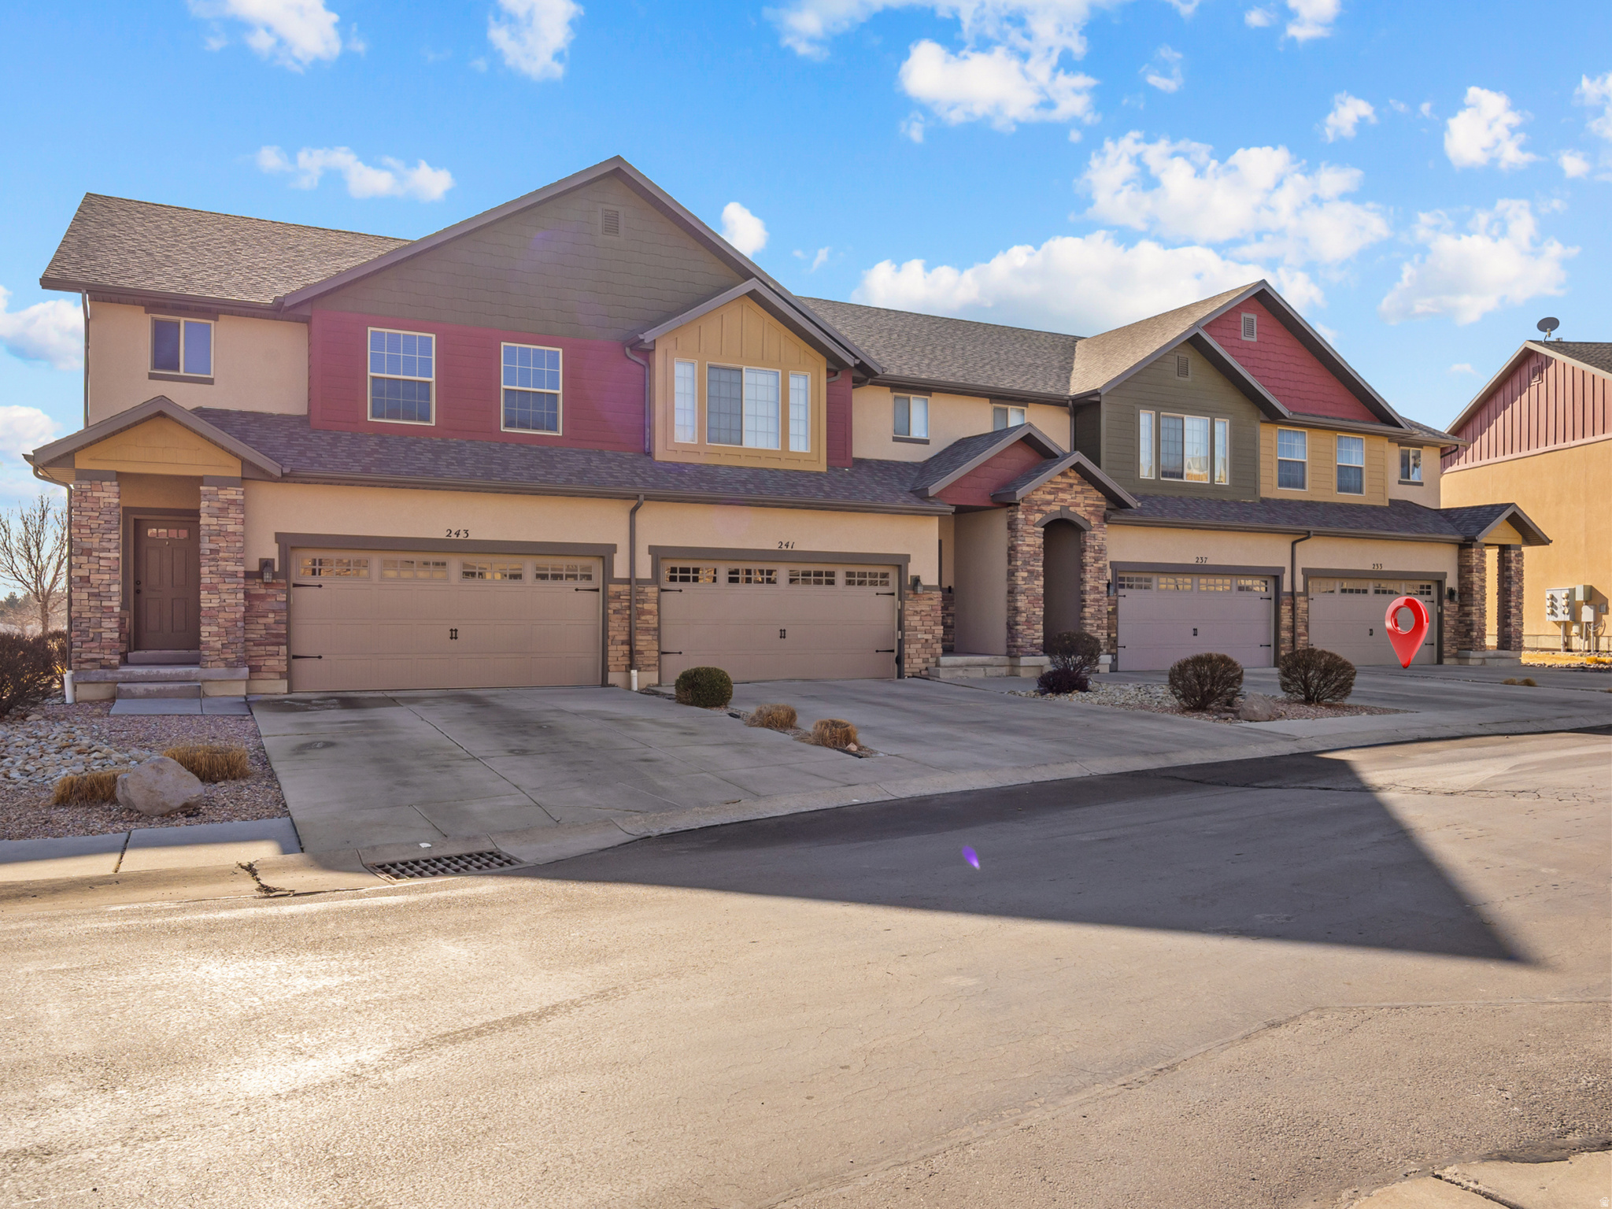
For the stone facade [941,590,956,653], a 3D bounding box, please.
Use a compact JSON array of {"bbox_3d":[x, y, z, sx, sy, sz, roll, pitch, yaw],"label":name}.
[{"bbox_3d":[2.999,0.376,25.691,0.370,1.320,0.160,1,-1,-28],"label":"stone facade"}]

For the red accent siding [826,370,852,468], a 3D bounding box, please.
[{"bbox_3d":[0.621,-3.675,23.812,0.683,1.911,0.101,1,-1,-27],"label":"red accent siding"}]

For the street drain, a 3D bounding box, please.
[{"bbox_3d":[-2.433,1.804,8.222,0.925,0.101,0.563,1,-1,-35],"label":"street drain"}]

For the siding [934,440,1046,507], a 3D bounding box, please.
[{"bbox_3d":[3.816,-2.666,24.584,2.845,1.410,0.101,1,-1,-27],"label":"siding"}]

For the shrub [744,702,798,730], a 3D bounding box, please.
[{"bbox_3d":[-0.447,1.447,15.638,0.683,0.325,0.615,1,-1,-27],"label":"shrub"}]

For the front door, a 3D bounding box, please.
[{"bbox_3d":[-10.015,-0.296,19.012,0.917,2.034,0.100,1,-1,-27],"label":"front door"}]

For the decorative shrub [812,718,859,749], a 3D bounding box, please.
[{"bbox_3d":[0.343,1.530,14.350,0.582,0.330,0.550,0,-1,0],"label":"decorative shrub"}]

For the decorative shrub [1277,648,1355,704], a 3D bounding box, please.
[{"bbox_3d":[8.773,1.217,20.800,1.298,0.919,1.300,1,-1,-28],"label":"decorative shrub"}]

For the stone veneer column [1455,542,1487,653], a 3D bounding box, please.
[{"bbox_3d":[17.123,-0.188,31.140,0.579,2.801,0.447,0,-1,-28],"label":"stone veneer column"}]

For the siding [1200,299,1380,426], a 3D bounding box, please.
[{"bbox_3d":[12.461,-6.249,30.910,6.406,2.778,0.101,1,-1,-27],"label":"siding"}]

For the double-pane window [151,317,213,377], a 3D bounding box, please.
[{"bbox_3d":[-9.810,-4.060,19.072,0.900,0.890,0.100,1,-1,-28],"label":"double-pane window"}]

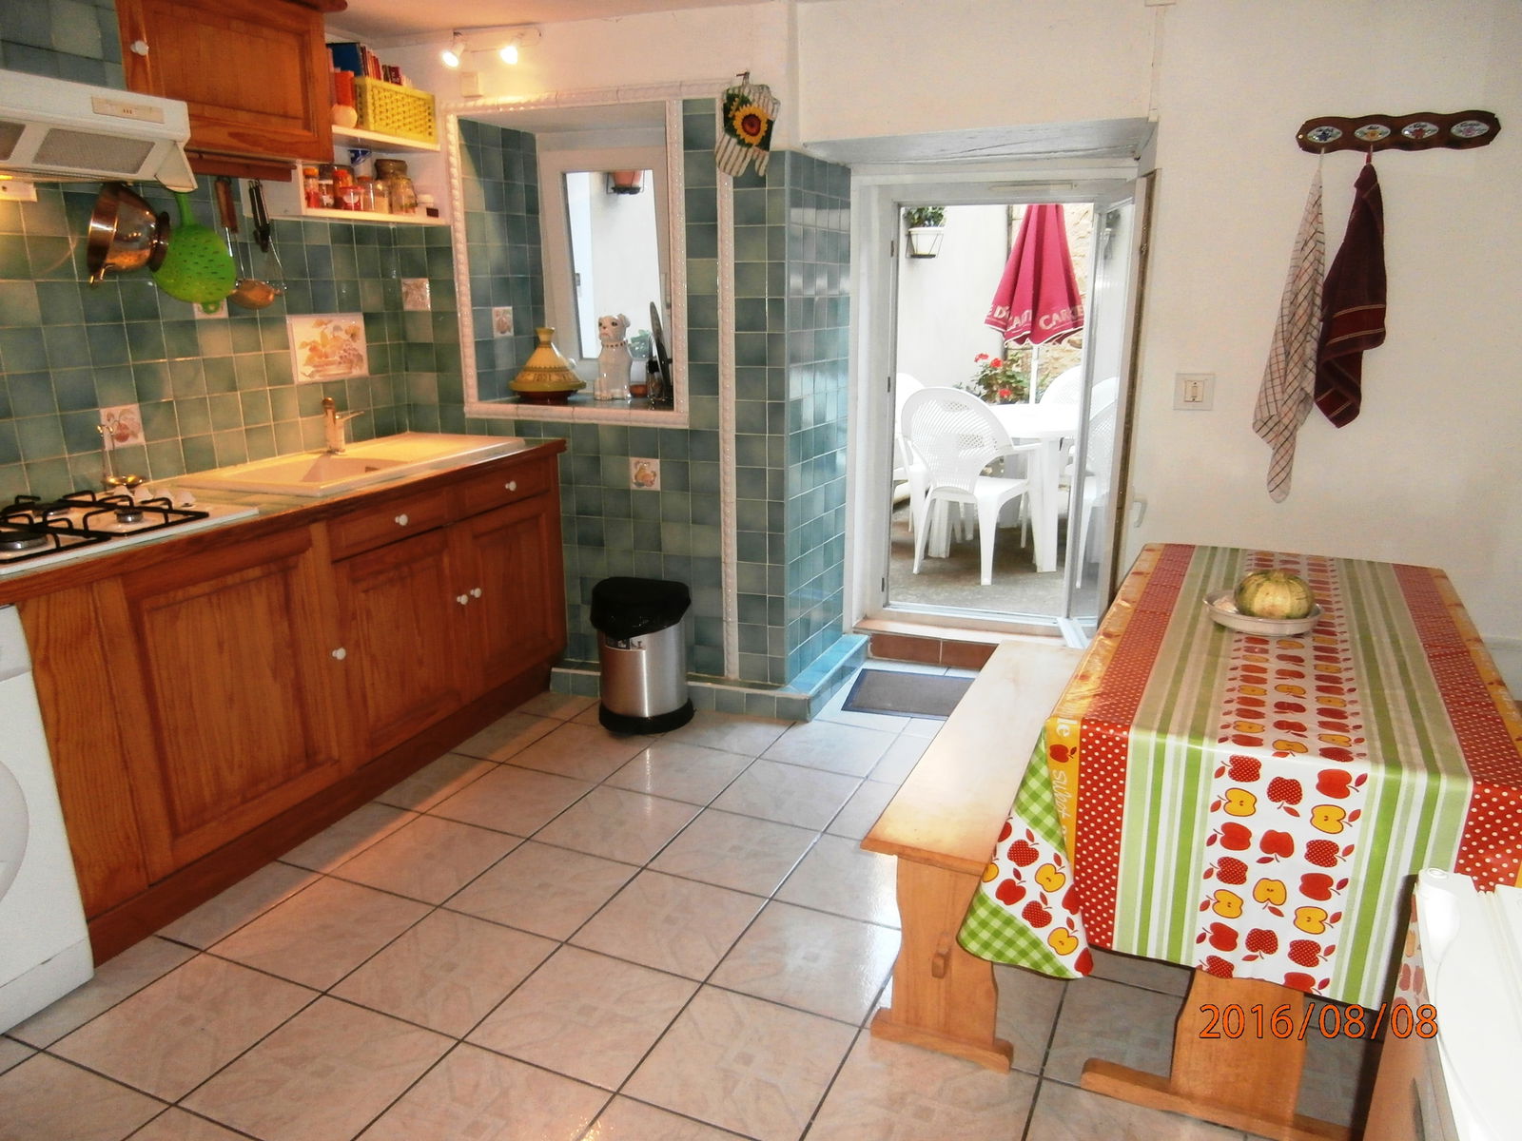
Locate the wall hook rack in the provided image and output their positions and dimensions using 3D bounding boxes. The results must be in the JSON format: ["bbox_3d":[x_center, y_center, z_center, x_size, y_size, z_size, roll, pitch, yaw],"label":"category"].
[{"bbox_3d":[1.550,-1.065,2.559,0.429,0.082,0.040,5,15,18],"label":"wall hook rack"}]

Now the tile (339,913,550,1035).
[{"bbox_3d":[-0.646,0.826,2.185,0.333,0.010,0.333,6,16,23],"label":"tile"}]

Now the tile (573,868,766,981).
[{"bbox_3d":[-0.200,0.782,2.350,0.333,0.010,0.333,6,16,23],"label":"tile"}]

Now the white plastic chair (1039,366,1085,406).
[{"bbox_3d":[1.972,-0.833,6.620,0.570,0.880,0.580,6,16,23],"label":"white plastic chair"}]

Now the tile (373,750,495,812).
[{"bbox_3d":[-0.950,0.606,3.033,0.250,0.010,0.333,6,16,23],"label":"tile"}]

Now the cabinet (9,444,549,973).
[{"bbox_3d":[-1.246,0.190,2.849,0.615,0.872,1.870,5,16,19],"label":"cabinet"}]

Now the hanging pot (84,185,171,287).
[{"bbox_3d":[-1.472,-0.787,2.471,0.130,0.240,0.240,8,12,-15],"label":"hanging pot"}]

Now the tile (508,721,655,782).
[{"bbox_3d":[-0.533,0.552,3.192,0.332,0.010,0.332,6,16,24],"label":"tile"}]

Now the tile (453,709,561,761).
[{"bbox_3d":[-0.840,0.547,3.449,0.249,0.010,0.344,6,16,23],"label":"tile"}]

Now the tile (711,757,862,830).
[{"bbox_3d":[0.075,0.626,2.948,0.333,0.010,0.333,6,16,23],"label":"tile"}]

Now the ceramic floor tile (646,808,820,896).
[{"bbox_3d":[-0.060,0.697,2.629,0.332,0.010,0.332,6,16,24],"label":"ceramic floor tile"}]

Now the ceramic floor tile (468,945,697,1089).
[{"bbox_3d":[-0.349,0.892,2.127,0.344,0.010,0.344,6,16,23],"label":"ceramic floor tile"}]

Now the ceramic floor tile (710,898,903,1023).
[{"bbox_3d":[0.109,0.816,2.217,0.333,0.010,0.333,6,16,23],"label":"ceramic floor tile"}]

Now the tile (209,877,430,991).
[{"bbox_3d":[-0.989,0.821,2.402,0.344,0.010,0.344,6,16,23],"label":"tile"}]

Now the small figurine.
[{"bbox_3d":[-0.526,-0.756,3.728,0.105,0.294,0.125,7,16,27],"label":"small figurine"}]

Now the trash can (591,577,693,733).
[{"bbox_3d":[-0.380,0.270,3.377,0.300,0.440,0.275,0,15,0],"label":"trash can"}]

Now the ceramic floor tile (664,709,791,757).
[{"bbox_3d":[-0.108,0.536,3.486,0.344,0.010,0.309,6,16,23],"label":"ceramic floor tile"}]

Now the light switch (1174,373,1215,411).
[{"bbox_3d":[1.175,-0.484,2.860,0.096,0.096,0.012,5,15,18],"label":"light switch"}]

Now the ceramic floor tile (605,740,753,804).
[{"bbox_3d":[-0.233,0.592,3.081,0.333,0.010,0.333,6,16,23],"label":"ceramic floor tile"}]

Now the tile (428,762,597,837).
[{"bbox_3d":[-0.705,0.659,3.021,0.344,0.010,0.344,6,16,23],"label":"tile"}]

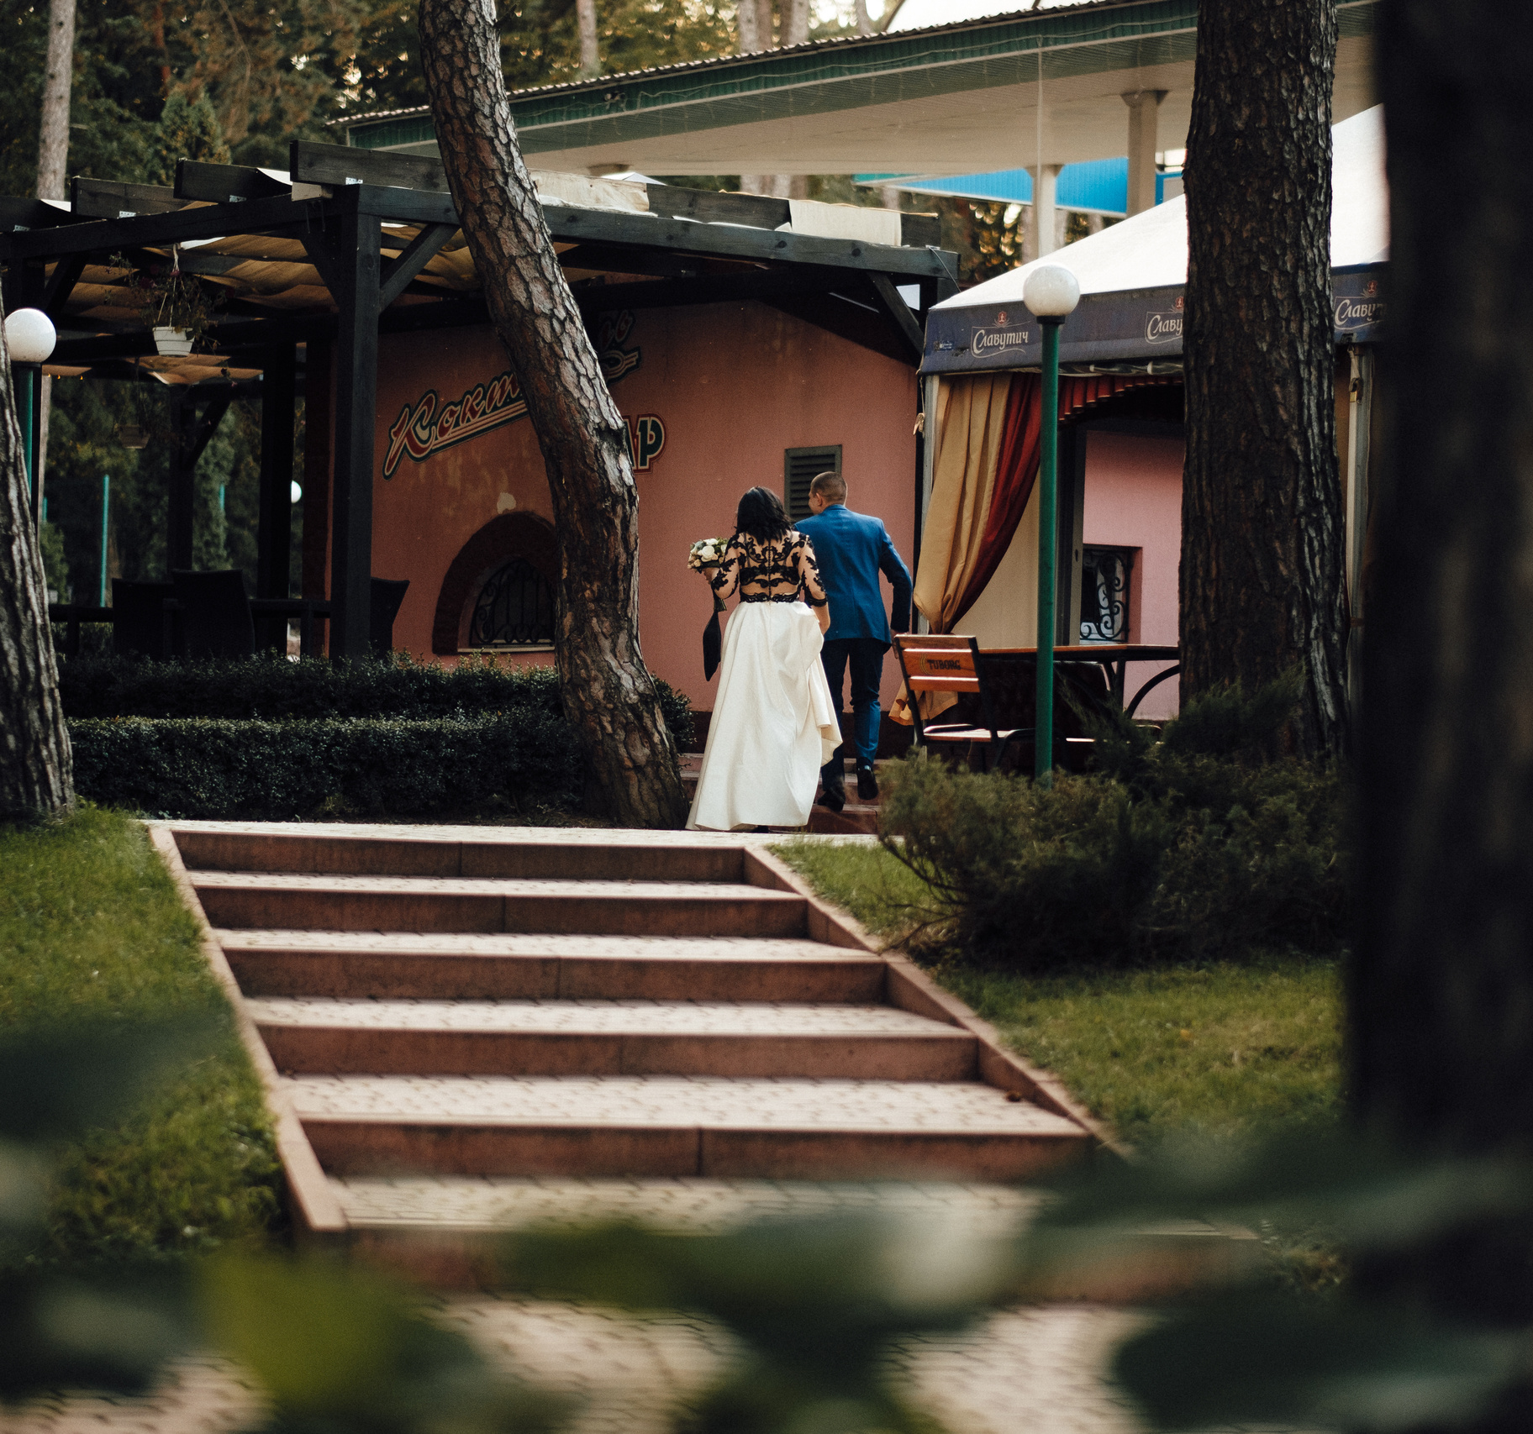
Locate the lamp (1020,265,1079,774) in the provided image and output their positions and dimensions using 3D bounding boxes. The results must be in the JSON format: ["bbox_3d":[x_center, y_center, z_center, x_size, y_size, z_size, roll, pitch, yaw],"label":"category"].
[{"bbox_3d":[1.440,-0.870,25.400,0.290,2.800,0.290,2,0,0],"label":"lamp"}]

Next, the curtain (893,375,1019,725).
[{"bbox_3d":[1.015,-0.897,26.950,0.250,1.900,0.850,2,-1,-36],"label":"curtain"}]

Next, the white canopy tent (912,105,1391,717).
[{"bbox_3d":[3.720,-1.480,26.850,4.150,4.050,4.150,2,-1,-36],"label":"white canopy tent"}]

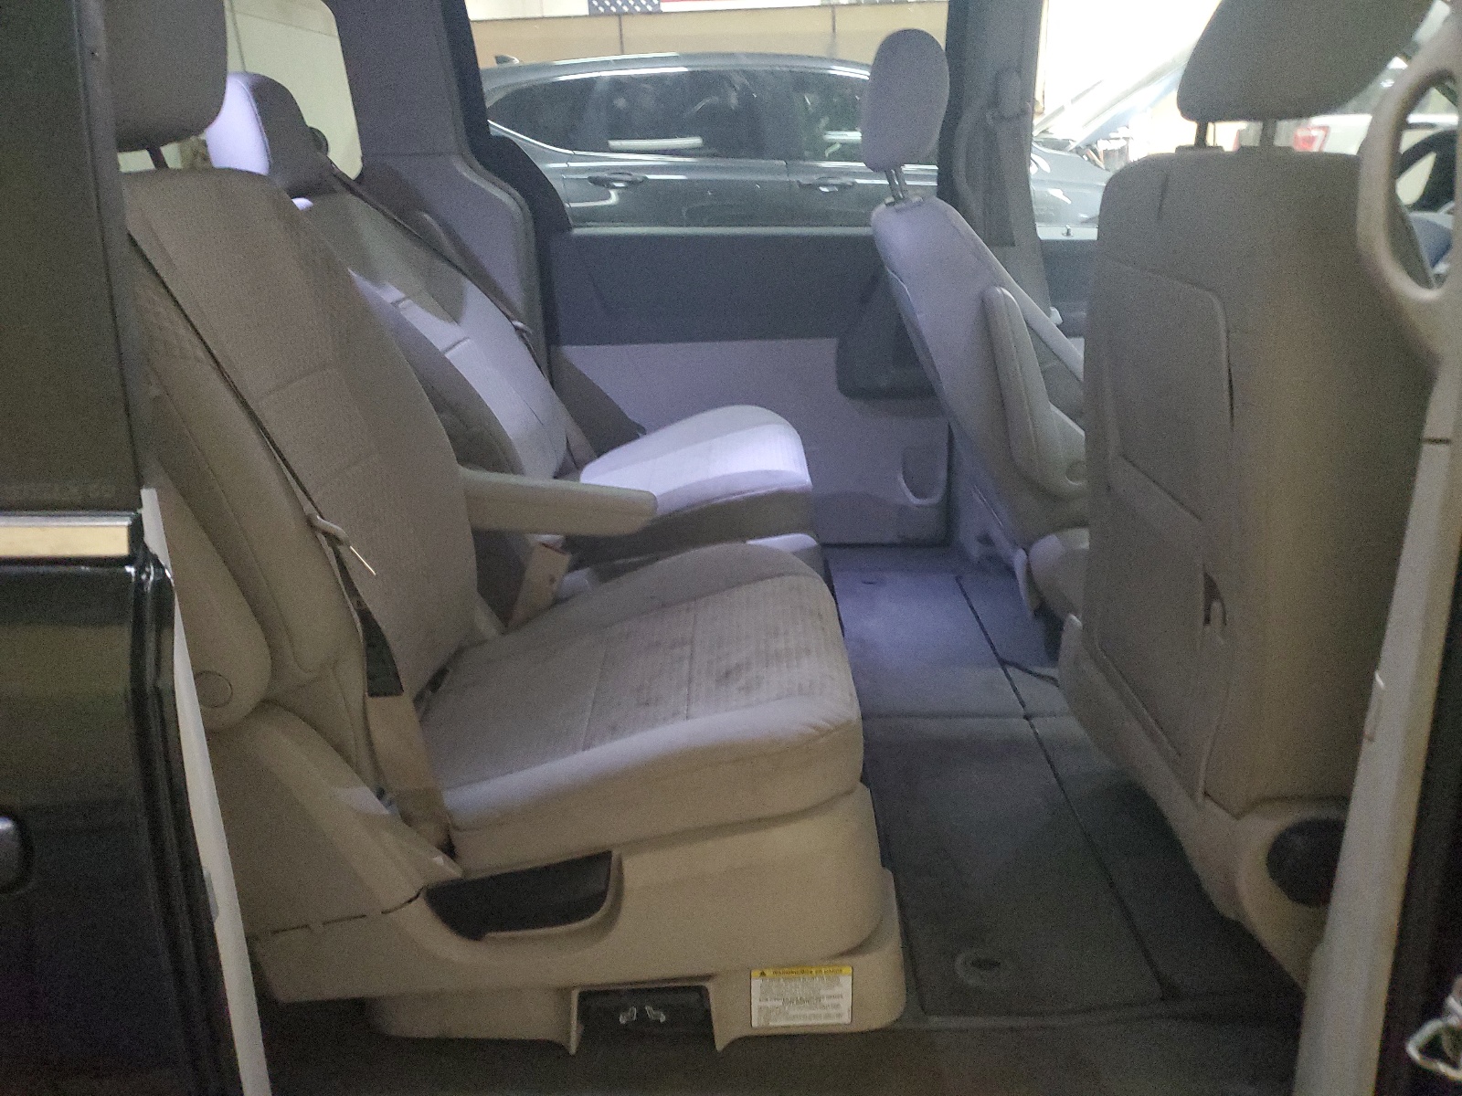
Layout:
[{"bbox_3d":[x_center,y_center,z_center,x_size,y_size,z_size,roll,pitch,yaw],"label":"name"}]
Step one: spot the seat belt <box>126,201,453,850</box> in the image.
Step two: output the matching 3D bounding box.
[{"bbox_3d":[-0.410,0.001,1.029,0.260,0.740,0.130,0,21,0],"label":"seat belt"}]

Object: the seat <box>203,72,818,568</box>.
[{"bbox_3d":[-0.380,-0.349,2.137,1.120,1.060,0.550,0,21,0],"label":"seat"}]

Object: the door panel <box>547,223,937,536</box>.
[{"bbox_3d":[0.060,-0.358,2.594,0.950,0.770,0.110,0,21,0],"label":"door panel"}]

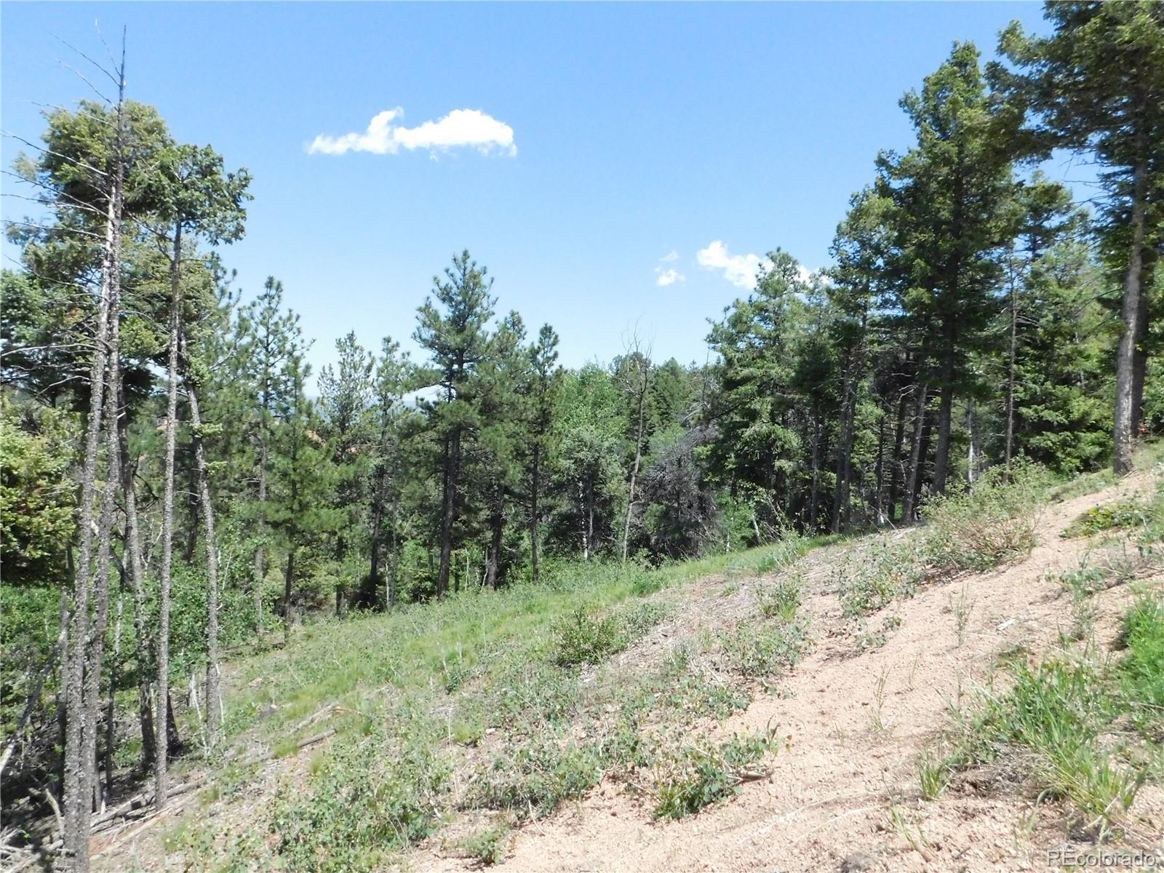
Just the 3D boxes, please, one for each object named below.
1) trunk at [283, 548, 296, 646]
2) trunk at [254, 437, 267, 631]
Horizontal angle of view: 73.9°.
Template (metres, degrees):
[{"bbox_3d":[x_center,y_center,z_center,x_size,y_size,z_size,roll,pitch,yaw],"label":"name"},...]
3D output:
[{"bbox_3d":[-8.121,4.455,21.450,0.202,2.751,0.202,3,2,-20],"label":"trunk"},{"bbox_3d":[-8.860,2.705,21.406,0.218,5.392,0.218,2,2,-22],"label":"trunk"}]

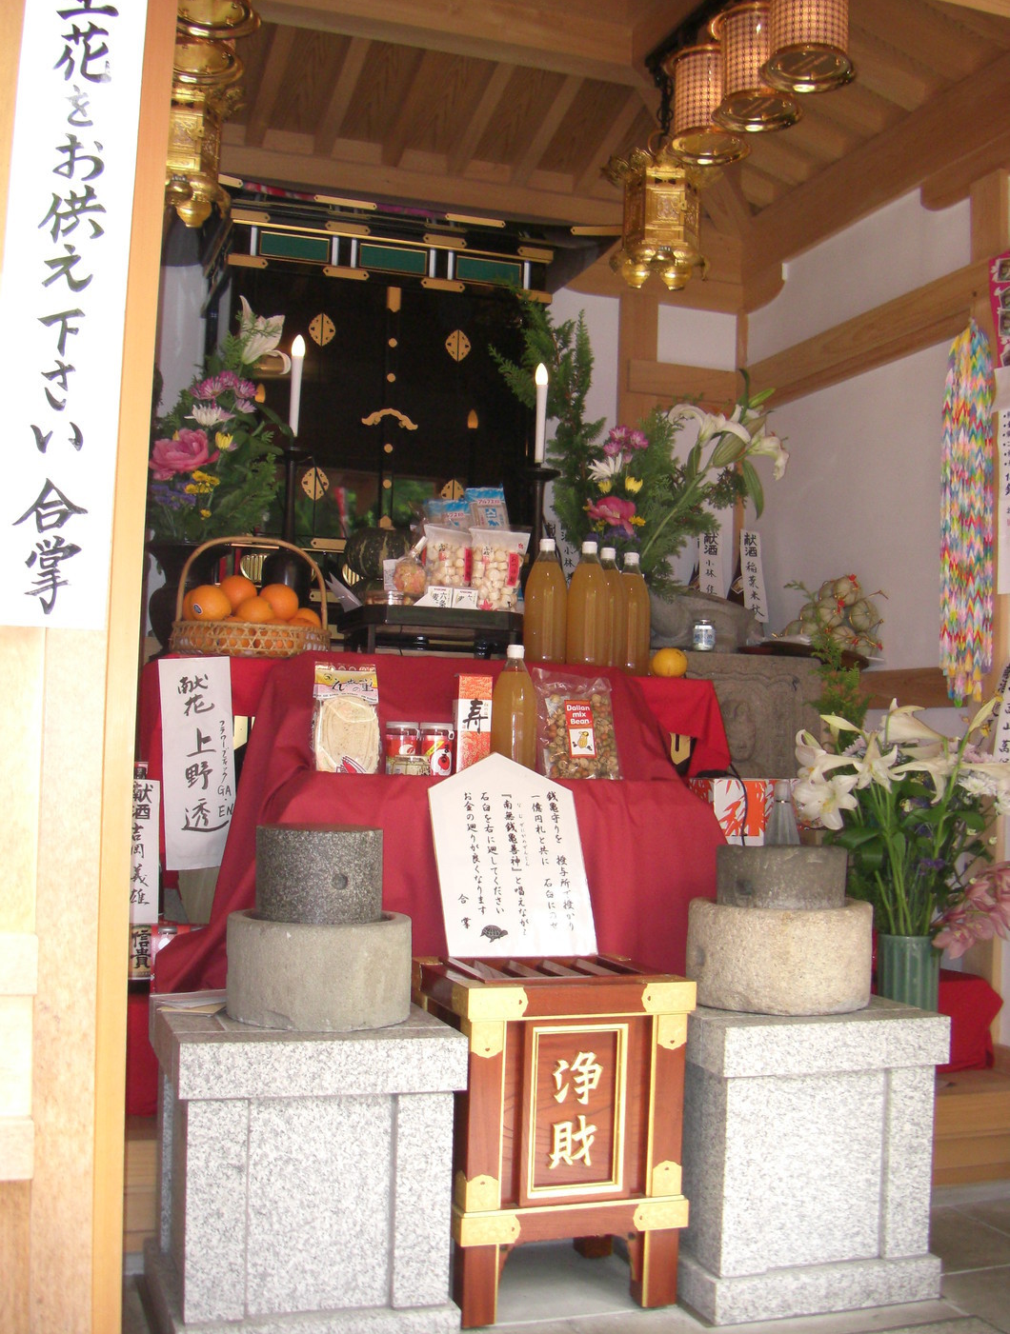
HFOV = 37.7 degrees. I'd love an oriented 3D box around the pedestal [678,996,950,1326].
[{"bbox_3d":[0.507,0.886,2.805,0.465,0.490,0.474,3,-4,-19],"label":"pedestal"}]

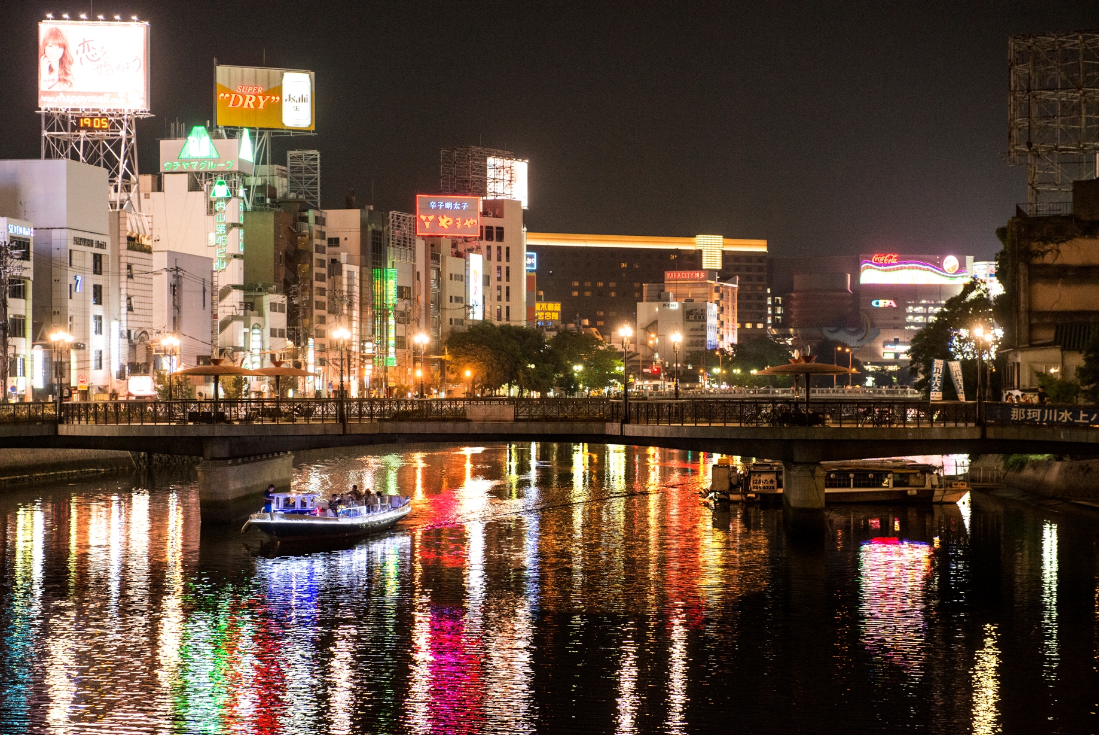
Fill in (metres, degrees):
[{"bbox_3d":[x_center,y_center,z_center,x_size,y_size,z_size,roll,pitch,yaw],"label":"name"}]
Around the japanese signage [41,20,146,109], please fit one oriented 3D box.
[{"bbox_3d":[-43.370,-28.695,203.500,10.400,8.300,1.300,0,0,-6],"label":"japanese signage"}]

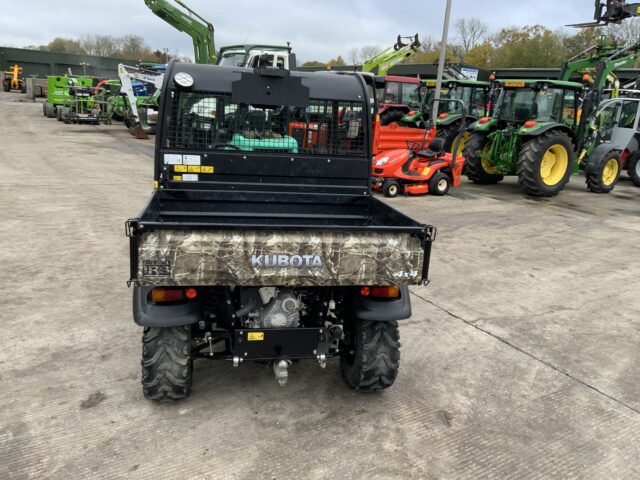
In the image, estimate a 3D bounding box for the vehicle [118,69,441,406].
[{"bbox_3d":[-0.442,-0.372,4.147,1.570,2.000,3.030,1,14,-11],"label":"vehicle"}]

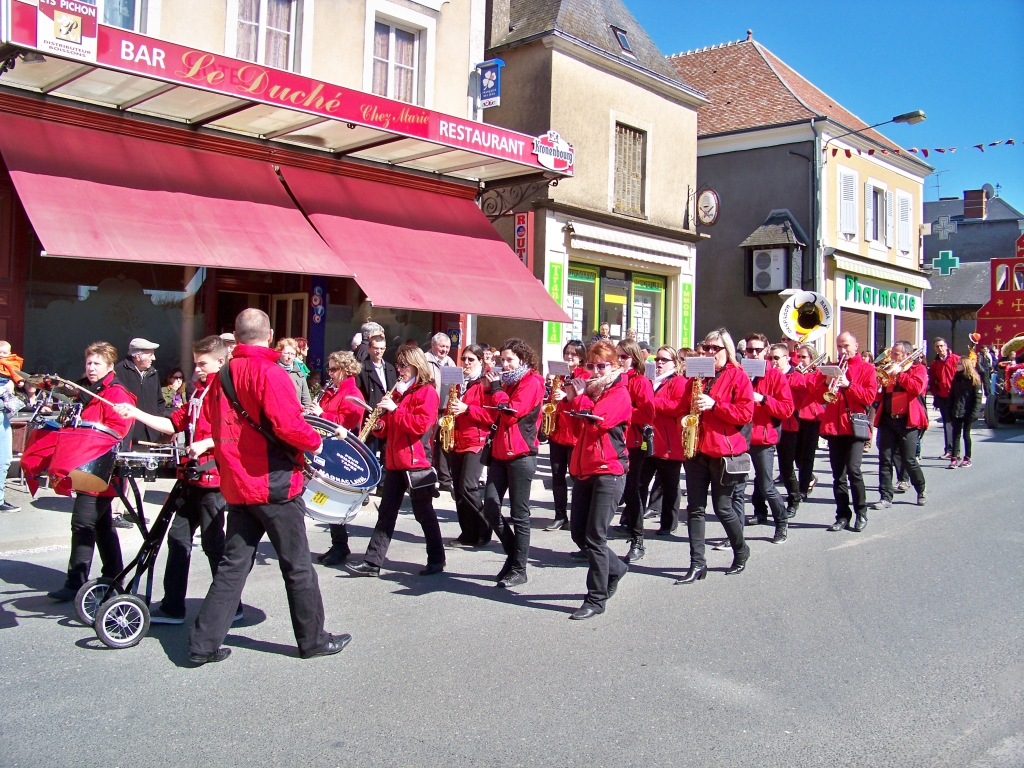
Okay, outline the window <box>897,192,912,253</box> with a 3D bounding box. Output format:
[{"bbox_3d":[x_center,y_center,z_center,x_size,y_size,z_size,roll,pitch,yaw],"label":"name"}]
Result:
[{"bbox_3d":[11.124,-4.563,27.668,0.120,1.520,0.930,2,1,45],"label":"window"}]

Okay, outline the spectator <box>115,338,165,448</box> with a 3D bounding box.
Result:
[{"bbox_3d":[-3.340,0.435,8.750,0.520,1.690,0.360,1,0,-45],"label":"spectator"}]

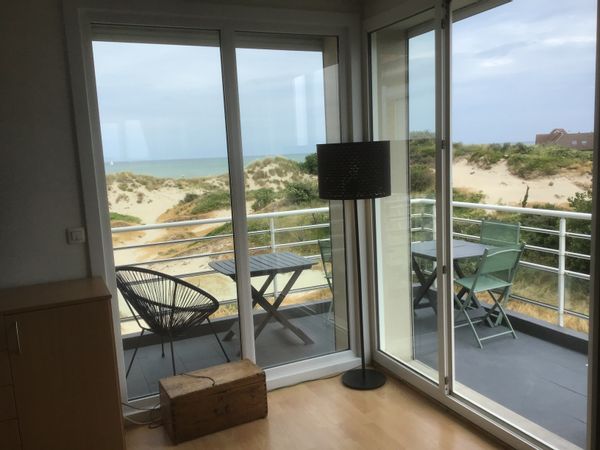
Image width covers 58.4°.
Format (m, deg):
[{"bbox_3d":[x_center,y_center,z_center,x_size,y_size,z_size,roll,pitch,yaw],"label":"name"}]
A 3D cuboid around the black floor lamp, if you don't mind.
[{"bbox_3d":[0.366,0.253,3.365,0.440,1.520,0.440,-3,8,0],"label":"black floor lamp"}]

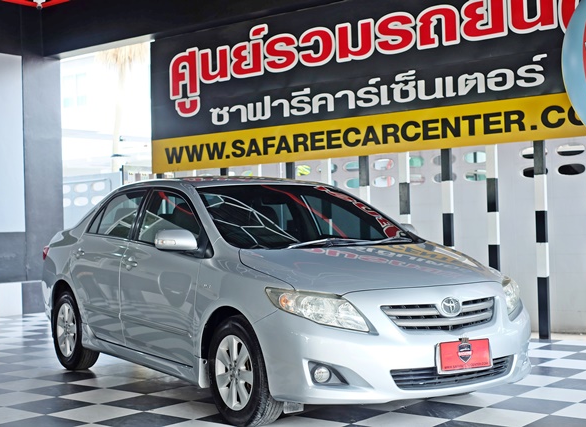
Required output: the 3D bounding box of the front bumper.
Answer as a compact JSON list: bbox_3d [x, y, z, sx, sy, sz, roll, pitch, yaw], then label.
[{"bbox_3d":[0.699,0.692,5.170,1.740,0.570,0.630,-1,0,-34],"label":"front bumper"}]

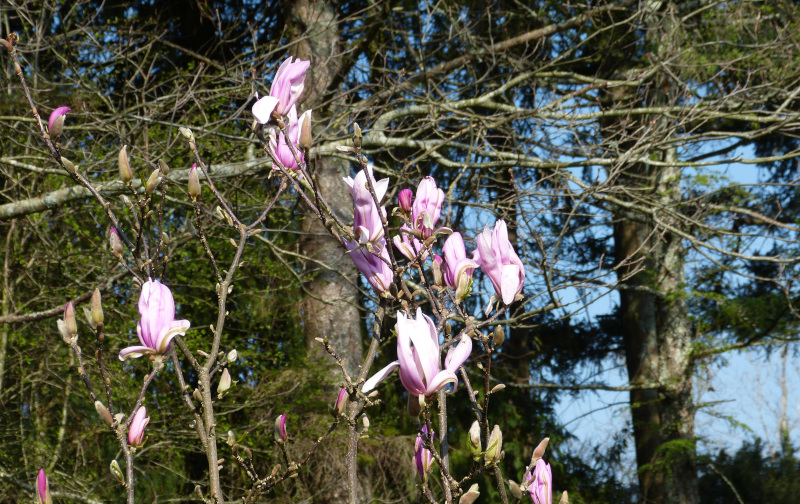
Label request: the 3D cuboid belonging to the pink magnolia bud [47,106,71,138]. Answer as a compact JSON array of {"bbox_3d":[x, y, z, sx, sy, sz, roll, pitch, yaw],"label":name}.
[{"bbox_3d":[-0.391,-0.148,2.750,0.017,0.040,0.017,18,-3,0],"label":"pink magnolia bud"}]

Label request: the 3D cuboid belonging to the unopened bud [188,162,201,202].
[{"bbox_3d":[-0.237,-0.081,2.750,0.014,0.044,0.014,2,-3,0],"label":"unopened bud"}]

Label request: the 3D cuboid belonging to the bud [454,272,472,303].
[{"bbox_3d":[0.071,0.041,2.720,0.015,0.036,0.015,11,-3,0],"label":"bud"}]

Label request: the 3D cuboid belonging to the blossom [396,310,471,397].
[{"bbox_3d":[0.039,0.112,2.660,0.085,0.097,0.076,-2,-3,0],"label":"blossom"}]

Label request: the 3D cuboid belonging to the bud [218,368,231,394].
[{"bbox_3d":[-0.221,0.163,3.000,0.015,0.032,0.015,15,-3,0],"label":"bud"}]

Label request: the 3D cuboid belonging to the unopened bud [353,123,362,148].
[{"bbox_3d":[-0.049,-0.135,2.750,0.010,0.030,0.010,-5,-3,0],"label":"unopened bud"}]

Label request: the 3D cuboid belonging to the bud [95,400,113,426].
[{"bbox_3d":[-0.338,0.184,2.720,0.013,0.032,0.013,-30,-3,0],"label":"bud"}]

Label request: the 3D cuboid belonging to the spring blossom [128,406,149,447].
[{"bbox_3d":[-0.291,0.195,2.650,0.017,0.047,0.017,15,-3,0],"label":"spring blossom"}]

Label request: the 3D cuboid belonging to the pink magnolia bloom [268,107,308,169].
[{"bbox_3d":[-0.144,-0.145,3.050,0.049,0.082,0.050,-2,-3,0],"label":"pink magnolia bloom"}]

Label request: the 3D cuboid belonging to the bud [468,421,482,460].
[{"bbox_3d":[0.085,0.210,2.650,0.015,0.044,0.015,-1,-3,0],"label":"bud"}]

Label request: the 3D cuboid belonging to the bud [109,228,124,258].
[{"bbox_3d":[-0.334,-0.010,2.800,0.015,0.036,0.015,-18,-3,0],"label":"bud"}]

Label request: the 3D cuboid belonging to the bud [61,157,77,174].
[{"bbox_3d":[-0.418,-0.109,3.000,0.013,0.026,0.013,-42,-3,0],"label":"bud"}]

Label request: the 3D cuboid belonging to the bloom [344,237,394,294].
[{"bbox_3d":[-0.039,0.018,3.020,0.047,0.085,0.048,-30,-3,0],"label":"bloom"}]

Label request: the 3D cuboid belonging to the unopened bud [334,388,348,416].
[{"bbox_3d":[-0.074,0.190,3.000,0.015,0.035,0.015,12,-3,0],"label":"unopened bud"}]

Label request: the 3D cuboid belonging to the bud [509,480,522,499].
[{"bbox_3d":[0.129,0.264,2.650,0.011,0.026,0.011,-29,-3,0],"label":"bud"}]

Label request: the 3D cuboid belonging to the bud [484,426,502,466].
[{"bbox_3d":[0.116,0.239,2.950,0.020,0.048,0.019,11,-3,0],"label":"bud"}]

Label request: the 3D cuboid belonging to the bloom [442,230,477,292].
[{"bbox_3d":[0.071,0.011,2.800,0.040,0.068,0.040,-7,-3,0],"label":"bloom"}]

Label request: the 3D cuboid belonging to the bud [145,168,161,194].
[{"bbox_3d":[-0.312,-0.089,3.000,0.016,0.035,0.015,27,-3,0],"label":"bud"}]

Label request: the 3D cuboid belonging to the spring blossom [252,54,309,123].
[{"bbox_3d":[-0.151,-0.205,3.000,0.063,0.089,0.059,15,-3,0],"label":"spring blossom"}]

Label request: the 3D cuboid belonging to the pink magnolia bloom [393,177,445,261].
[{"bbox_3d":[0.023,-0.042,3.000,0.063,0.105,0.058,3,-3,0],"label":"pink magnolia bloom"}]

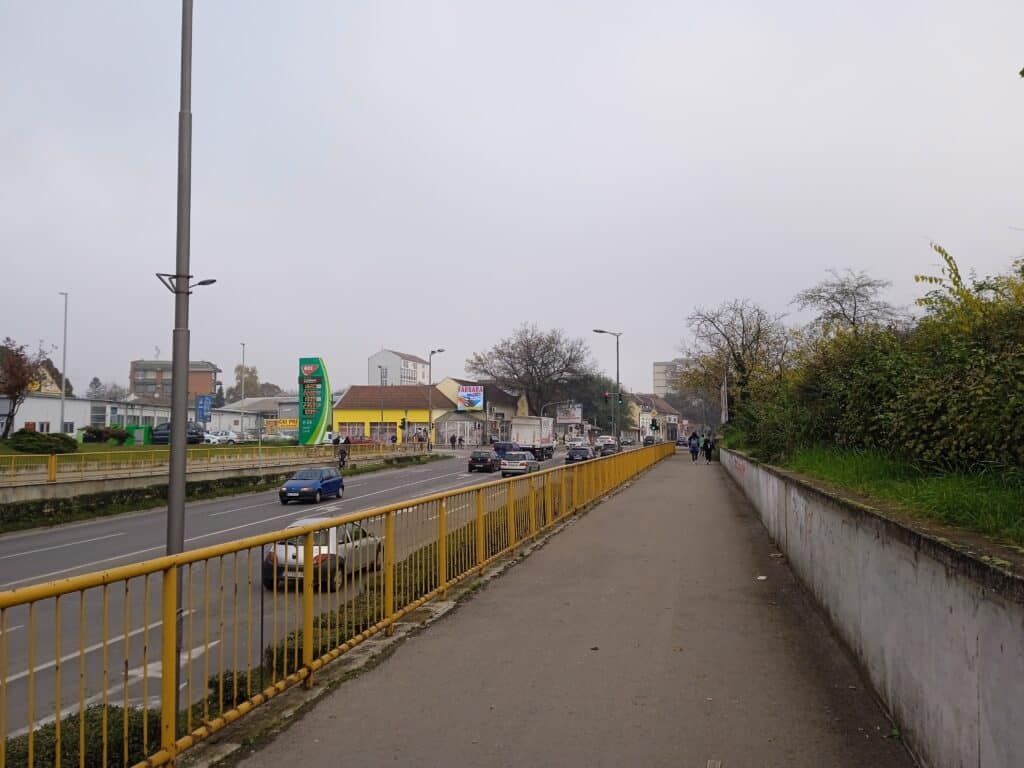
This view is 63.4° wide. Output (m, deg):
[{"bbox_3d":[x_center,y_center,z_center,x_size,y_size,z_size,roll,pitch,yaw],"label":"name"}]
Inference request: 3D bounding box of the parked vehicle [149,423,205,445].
[{"bbox_3d":[-26.446,3.884,65.000,4.450,1.650,1.800,-1,-3,12],"label":"parked vehicle"}]

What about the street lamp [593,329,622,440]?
[{"bbox_3d":[6.950,1.082,60.244,2.150,9.800,0.350,-1,-4,13],"label":"street lamp"}]

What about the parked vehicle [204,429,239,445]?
[{"bbox_3d":[-31.300,5.907,89.807,3.950,1.430,1.680,0,-3,8],"label":"parked vehicle"}]

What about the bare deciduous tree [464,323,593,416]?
[{"bbox_3d":[2.367,0.320,106.000,15.700,15.200,14.500,0,-3,2],"label":"bare deciduous tree"}]

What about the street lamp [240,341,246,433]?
[{"bbox_3d":[-25.933,0.773,80.000,0.550,9.700,0.300,-1,-3,12],"label":"street lamp"}]

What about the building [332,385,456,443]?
[{"bbox_3d":[-16.000,4.644,115.931,16.800,8.800,12.000,0,-3,0],"label":"building"}]

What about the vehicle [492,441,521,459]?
[{"bbox_3d":[0.050,5.344,64.295,1.750,1.620,4.200,-1,-4,13],"label":"vehicle"}]

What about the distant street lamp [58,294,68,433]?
[{"bbox_3d":[-26.900,-0.661,49.630,0.650,9.600,0.300,0,-3,5],"label":"distant street lamp"}]

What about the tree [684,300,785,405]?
[{"bbox_3d":[14.094,-1.036,52.000,6.100,8.100,5.800,-1,-3,15],"label":"tree"}]

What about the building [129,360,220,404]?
[{"bbox_3d":[-74.000,3.661,185.116,19.000,17.000,12.000,0,-3,0],"label":"building"}]

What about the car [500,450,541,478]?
[{"bbox_3d":[0.570,4.940,51.200,1.740,1.440,4.450,-1,-3,11],"label":"car"}]

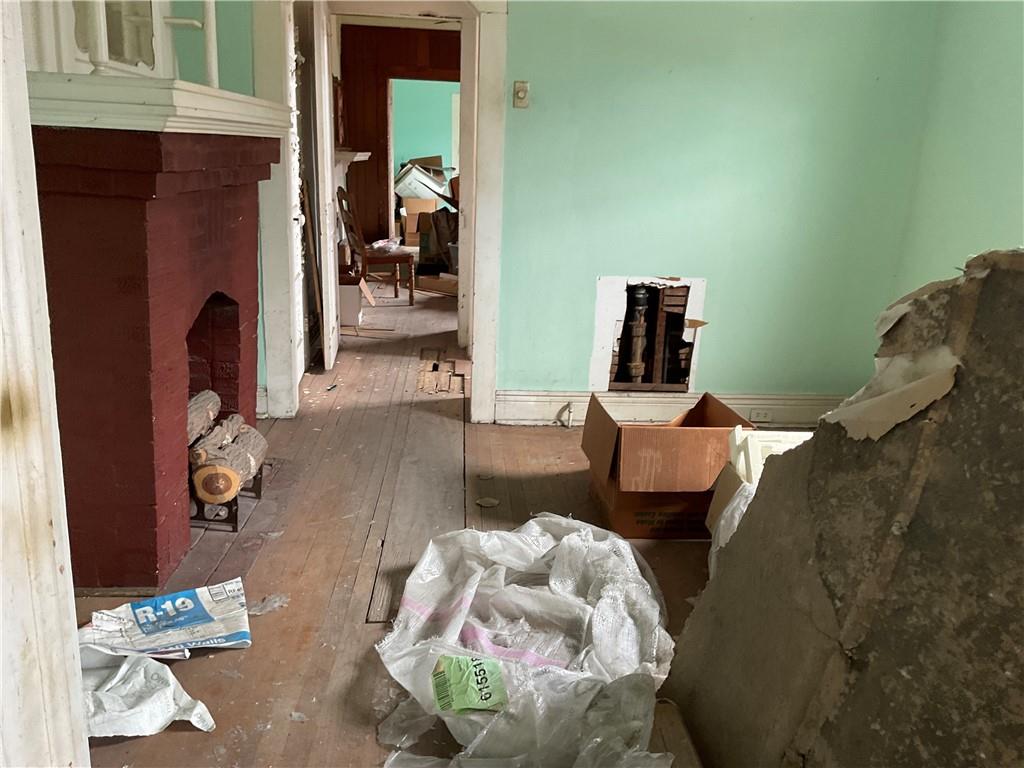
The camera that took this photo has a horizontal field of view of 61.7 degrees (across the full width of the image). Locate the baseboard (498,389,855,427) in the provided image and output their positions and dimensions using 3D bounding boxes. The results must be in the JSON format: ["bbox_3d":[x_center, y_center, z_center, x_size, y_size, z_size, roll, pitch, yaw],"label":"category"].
[{"bbox_3d":[0.866,0.129,4.216,1.905,0.168,0.025,1,13,-3],"label":"baseboard"}]

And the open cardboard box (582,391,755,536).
[{"bbox_3d":[0.539,0.280,3.049,0.510,0.390,0.520,1,13,-6],"label":"open cardboard box"}]

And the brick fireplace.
[{"bbox_3d":[-1.160,-0.176,2.880,0.460,1.245,1.360,1,13,-3],"label":"brick fireplace"}]

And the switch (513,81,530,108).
[{"bbox_3d":[0.040,-1.290,3.828,0.070,0.114,0.022,1,13,-3],"label":"switch"}]

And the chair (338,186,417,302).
[{"bbox_3d":[-1.253,-1.273,7.947,0.580,1.045,0.480,-4,15,-24],"label":"chair"}]

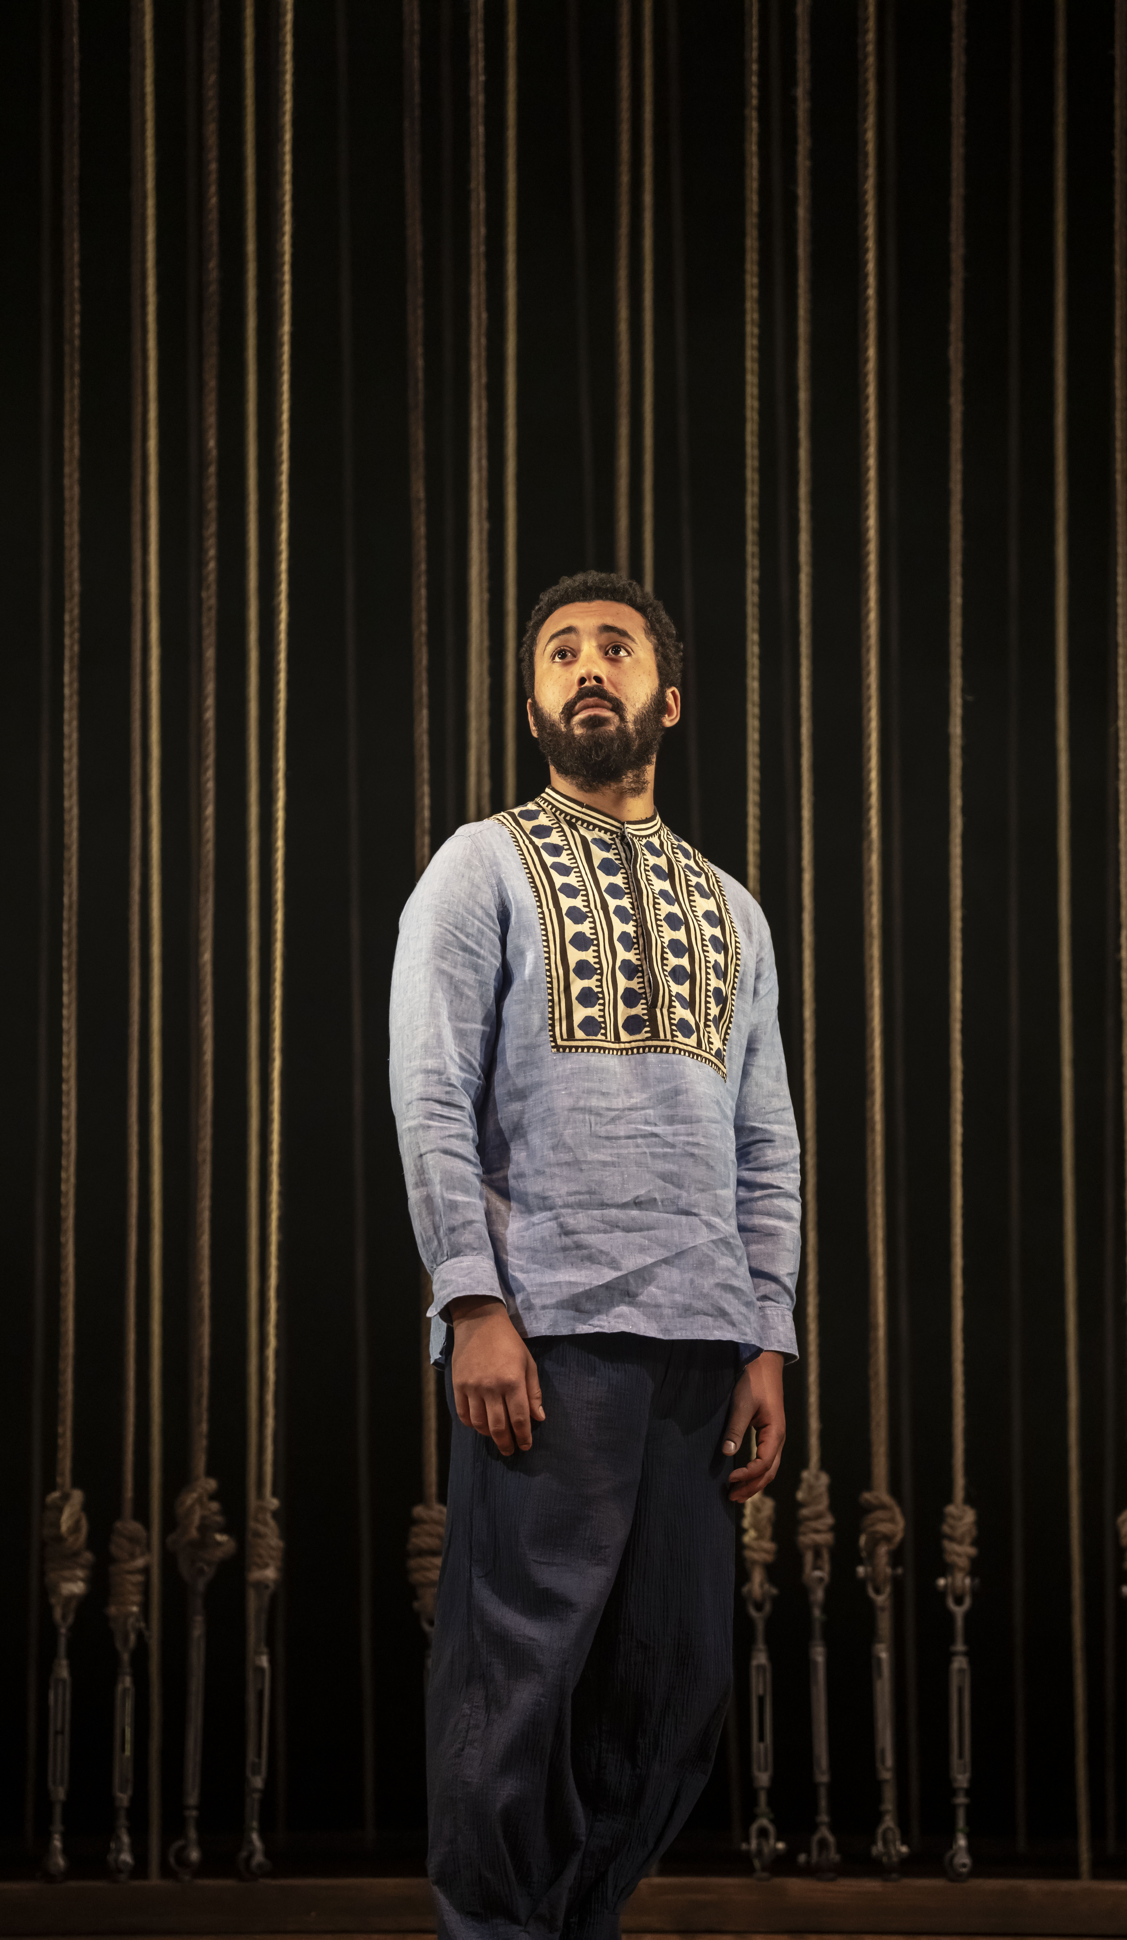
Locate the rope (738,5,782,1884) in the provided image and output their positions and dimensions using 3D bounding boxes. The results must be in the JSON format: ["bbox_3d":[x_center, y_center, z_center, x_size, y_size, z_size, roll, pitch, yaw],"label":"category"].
[{"bbox_3d":[0.295,-0.069,8.244,0.062,2.857,0.060,0,-6,0],"label":"rope"}]

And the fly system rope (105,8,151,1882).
[{"bbox_3d":[-0.654,-0.068,8.245,0.062,2.859,0.060,0,-6,0],"label":"fly system rope"}]

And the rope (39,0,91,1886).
[{"bbox_3d":[-0.756,-0.068,8.245,0.068,2.859,0.060,0,-6,0],"label":"rope"}]

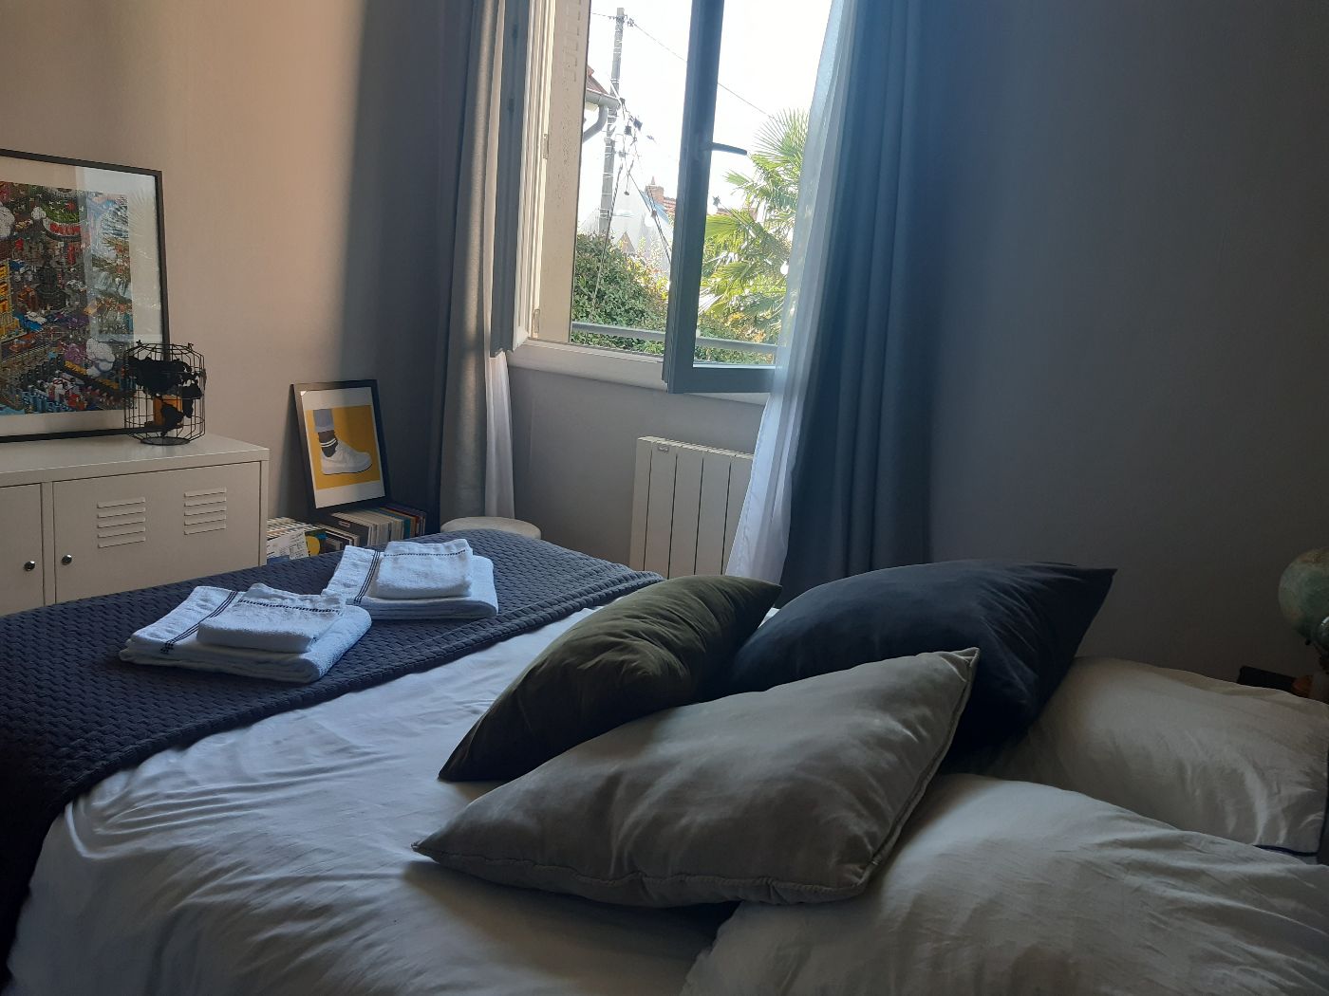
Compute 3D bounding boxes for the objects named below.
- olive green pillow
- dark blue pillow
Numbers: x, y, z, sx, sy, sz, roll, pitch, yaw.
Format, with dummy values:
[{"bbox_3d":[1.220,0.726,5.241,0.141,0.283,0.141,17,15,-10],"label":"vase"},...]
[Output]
[{"bbox_3d":[-0.050,0.247,1.425,0.430,0.165,0.430,-20,10,22],"label":"olive green pillow"},{"bbox_3d":[0.338,0.215,1.430,0.480,0.180,0.480,-3,17,37],"label":"dark blue pillow"}]

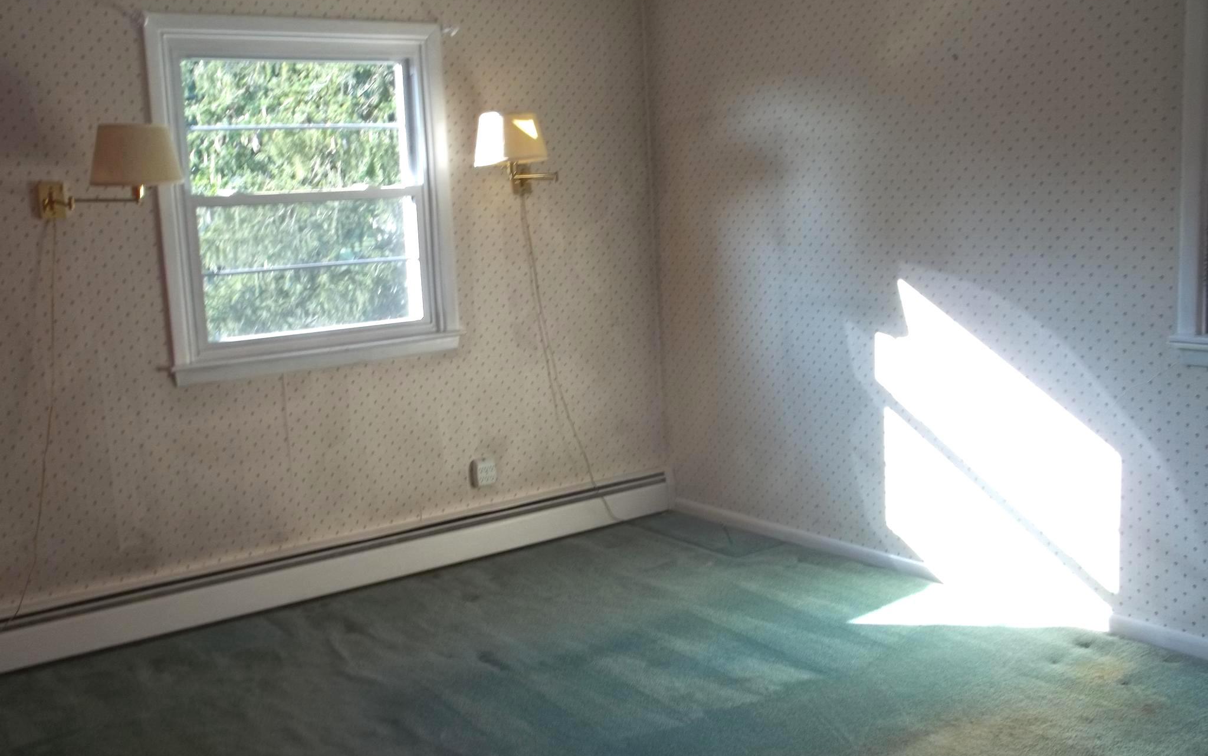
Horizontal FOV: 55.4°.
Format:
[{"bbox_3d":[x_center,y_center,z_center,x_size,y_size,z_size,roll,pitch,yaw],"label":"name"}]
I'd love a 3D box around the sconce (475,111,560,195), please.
[{"bbox_3d":[-0.347,-0.869,4.477,0.358,0.313,0.348,-9,10,-35],"label":"sconce"}]

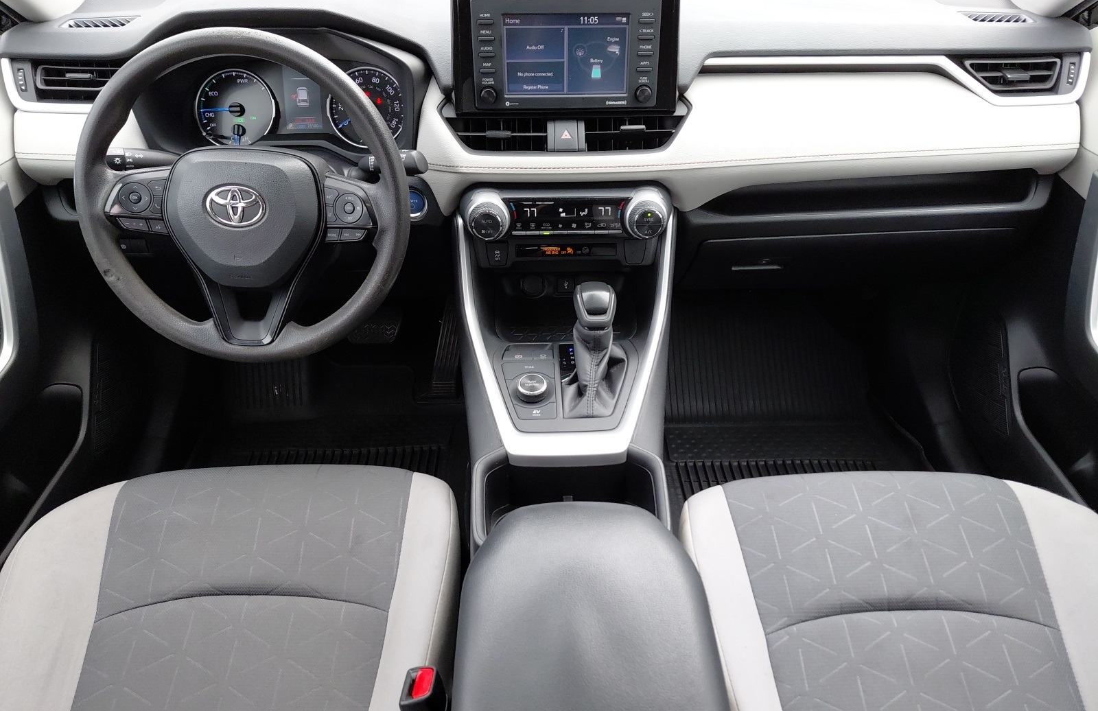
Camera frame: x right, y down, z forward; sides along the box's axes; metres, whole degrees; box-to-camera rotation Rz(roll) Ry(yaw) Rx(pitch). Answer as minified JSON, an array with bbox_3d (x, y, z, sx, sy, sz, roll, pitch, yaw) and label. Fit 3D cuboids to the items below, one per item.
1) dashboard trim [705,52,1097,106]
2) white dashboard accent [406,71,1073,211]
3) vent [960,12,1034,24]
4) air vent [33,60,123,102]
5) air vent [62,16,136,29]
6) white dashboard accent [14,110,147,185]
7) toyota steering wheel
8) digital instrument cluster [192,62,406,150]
[{"bbox_3d":[0.456,-0.355,1.035,0.523,0.065,0.060,-1,28,-2],"label":"dashboard trim"},{"bbox_3d":[0.279,-0.275,1.014,0.873,0.150,0.130,-1,33,-2],"label":"white dashboard accent"},{"bbox_3d":[0.618,-0.466,1.095,0.100,0.020,0.042,-1,18,-2],"label":"vent"},{"bbox_3d":[-0.590,-0.348,1.008,0.130,0.055,0.045,-1,28,-2],"label":"air vent"},{"bbox_3d":[-0.599,-0.445,1.058,0.100,0.020,0.042,-1,18,-2],"label":"air vent"},{"bbox_3d":[-0.601,-0.267,1.018,0.162,0.090,0.062,-1,28,-2],"label":"white dashboard accent"},{"bbox_3d":[-0.342,-0.179,0.902,0.372,0.372,0.080,-1,3,-2],"label":"toyota steering wheel"},{"bbox_3d":[-0.328,-0.327,1.039,0.283,0.118,0.045,-1,15,-2],"label":"digital instrument cluster"}]

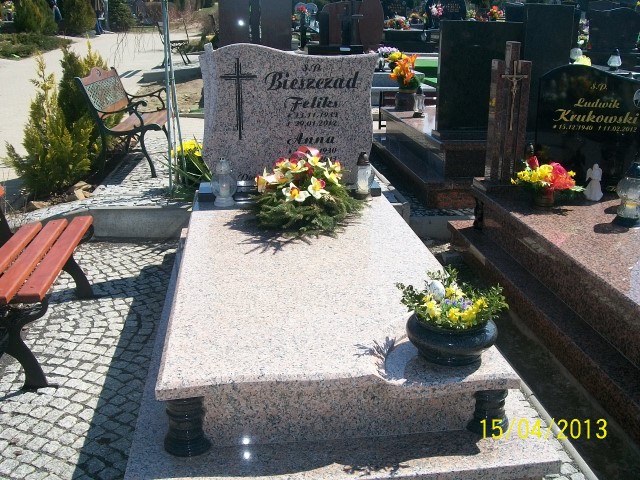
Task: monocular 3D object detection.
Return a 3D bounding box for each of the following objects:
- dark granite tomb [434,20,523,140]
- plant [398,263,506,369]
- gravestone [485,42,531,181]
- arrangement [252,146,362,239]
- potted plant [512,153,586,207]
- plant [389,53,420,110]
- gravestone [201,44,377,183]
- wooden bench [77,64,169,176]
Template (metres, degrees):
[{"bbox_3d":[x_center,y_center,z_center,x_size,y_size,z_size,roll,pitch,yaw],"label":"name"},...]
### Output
[{"bbox_3d":[1.012,-1.046,4.288,0.540,0.700,0.090,-2,17,-7],"label":"dark granite tomb"},{"bbox_3d":[0.430,0.246,2.251,0.370,0.270,0.360,-2,18,-7],"label":"plant"},{"bbox_3d":[1.135,-0.769,4.010,0.210,0.830,0.120,-2,17,-7],"label":"gravestone"},{"bbox_3d":[-0.074,-0.286,3.589,0.580,0.340,0.520,-2,18,-7],"label":"arrangement"},{"bbox_3d":[1.257,-0.342,3.736,0.390,0.270,0.330,-2,18,-7],"label":"potted plant"},{"bbox_3d":[0.705,-1.315,5.545,0.270,0.460,0.260,-2,18,-7],"label":"plant"},{"bbox_3d":[-0.186,-0.749,3.980,1.030,0.830,0.080,-2,17,-7],"label":"gravestone"},{"bbox_3d":[-1.514,-0.996,5.386,0.580,0.780,1.100,-1,17,-4],"label":"wooden bench"}]

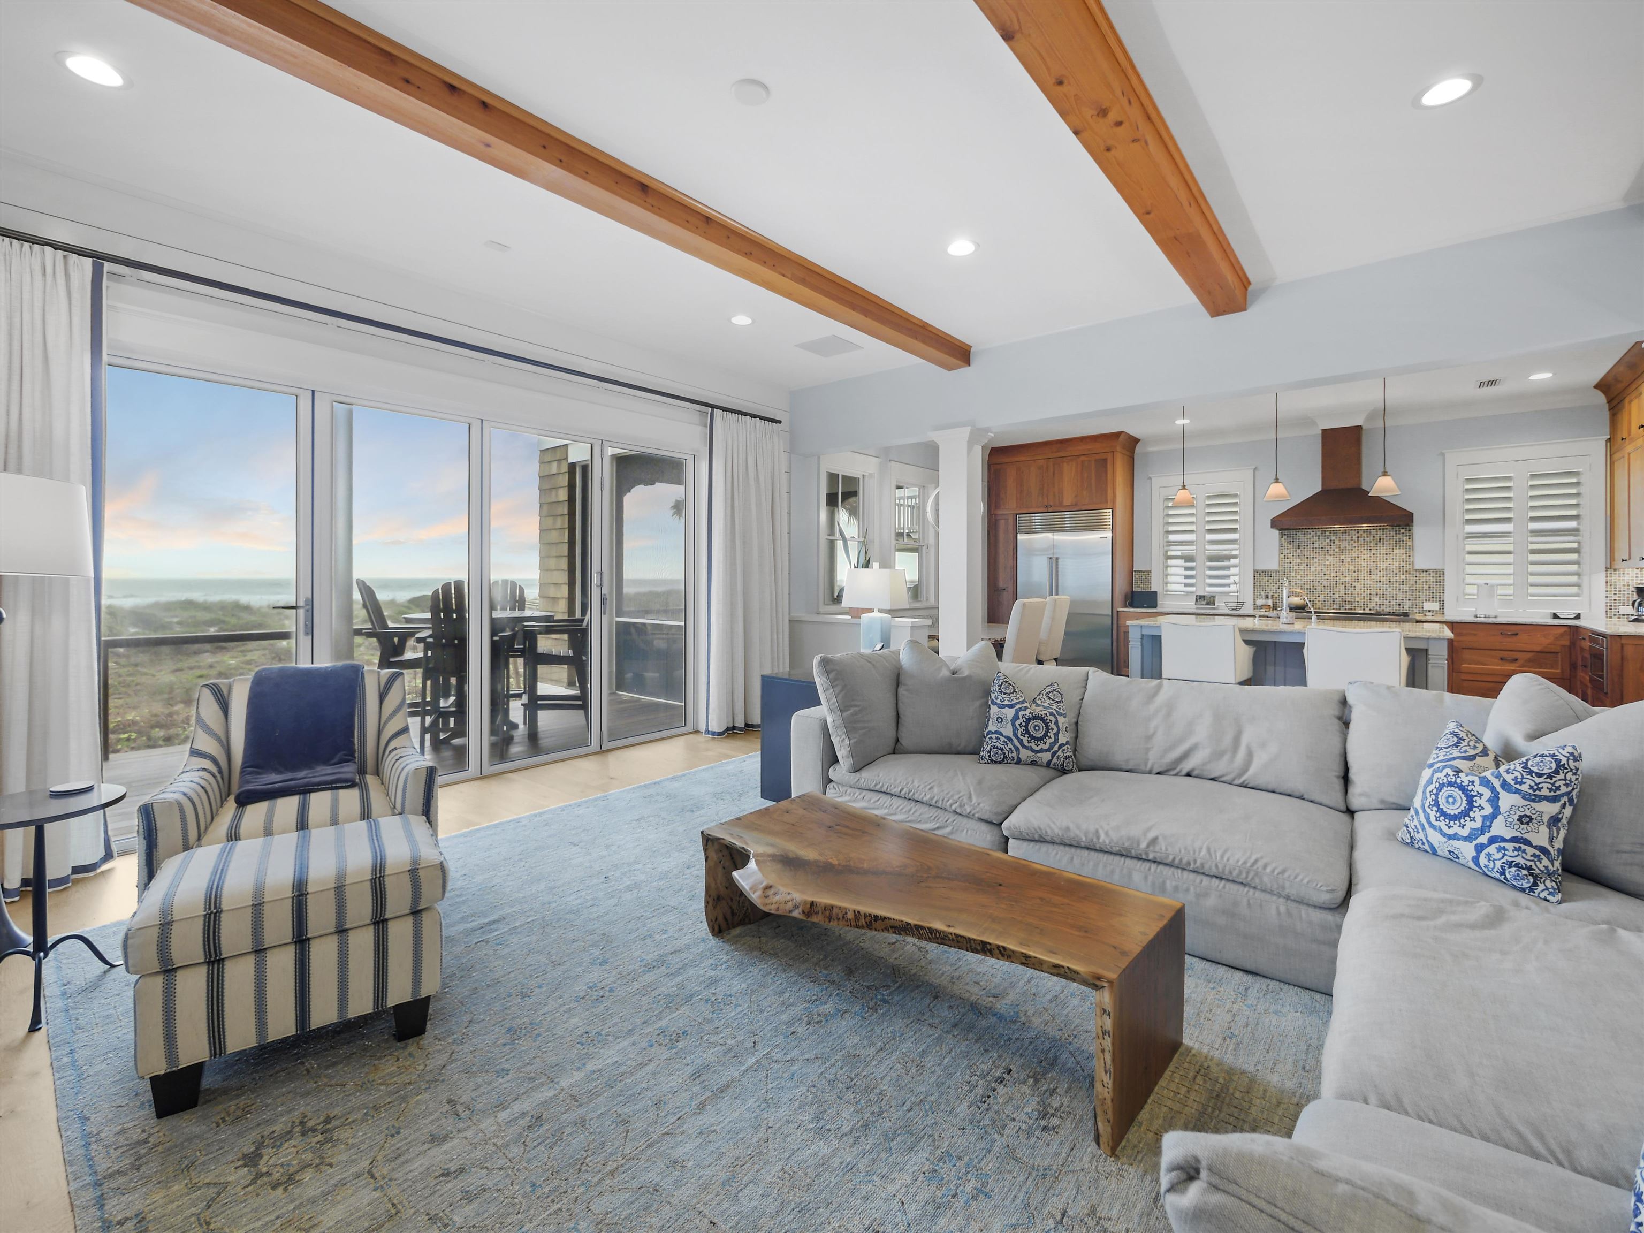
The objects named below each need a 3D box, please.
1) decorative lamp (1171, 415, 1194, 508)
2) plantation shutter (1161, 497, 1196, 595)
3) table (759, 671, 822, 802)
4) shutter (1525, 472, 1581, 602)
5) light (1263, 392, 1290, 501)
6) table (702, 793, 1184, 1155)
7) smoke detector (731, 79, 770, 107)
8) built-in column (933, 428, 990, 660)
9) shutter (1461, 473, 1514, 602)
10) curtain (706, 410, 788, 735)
[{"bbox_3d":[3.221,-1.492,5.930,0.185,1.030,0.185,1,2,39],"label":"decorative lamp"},{"bbox_3d":[4.426,-0.887,8.242,0.394,1.250,0.060,1,2,39],"label":"plantation shutter"},{"bbox_3d":[0.093,0.735,4.198,0.582,0.757,0.736,1,2,39],"label":"table"},{"bbox_3d":[6.941,-0.770,6.305,0.377,1.212,0.060,1,2,39],"label":"shutter"},{"bbox_3d":[4.183,-1.548,6.105,0.245,0.989,0.245,1,2,38],"label":"light"},{"bbox_3d":[0.286,0.975,2.107,1.423,0.388,0.574,1,2,41],"label":"table"},{"bbox_3d":[-0.268,-1.968,2.500,0.145,0.035,0.145,0,3,0],"label":"smoke detector"},{"bbox_3d":[1.169,-0.276,5.583,0.370,2.489,0.370,1,2,40],"label":"built-in column"},{"bbox_3d":[6.588,-0.778,6.577,0.396,1.239,0.060,1,2,39],"label":"shutter"},{"bbox_3d":[-0.649,-0.398,6.086,0.175,2.802,0.979,1,2,40],"label":"curtain"}]

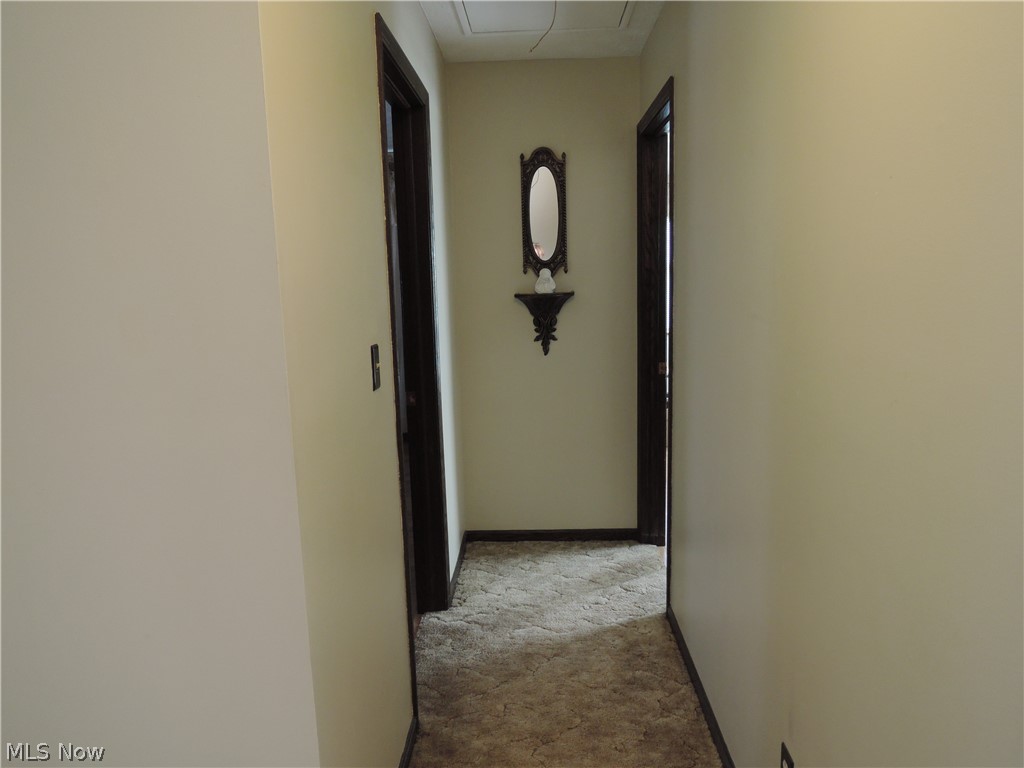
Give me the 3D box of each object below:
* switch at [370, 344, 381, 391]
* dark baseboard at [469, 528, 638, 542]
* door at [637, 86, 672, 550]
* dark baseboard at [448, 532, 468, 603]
[{"bbox_3d":[-0.347,-0.043,1.829,0.008,0.115,0.076,-1,9,2],"label":"switch"},{"bbox_3d":[0.207,0.808,3.789,0.924,0.072,0.017,-1,9,2],"label":"dark baseboard"},{"bbox_3d":[0.683,-0.146,3.198,0.115,2.110,0.860,-1,9,2],"label":"door"},{"bbox_3d":[-0.259,0.871,3.452,0.016,0.075,0.735,-1,9,2],"label":"dark baseboard"}]

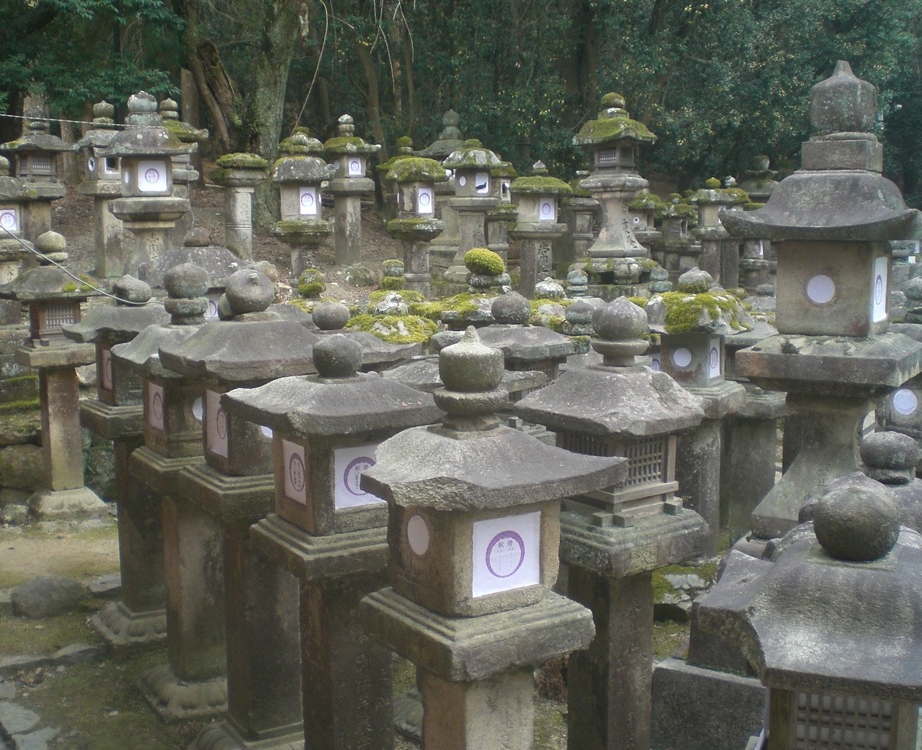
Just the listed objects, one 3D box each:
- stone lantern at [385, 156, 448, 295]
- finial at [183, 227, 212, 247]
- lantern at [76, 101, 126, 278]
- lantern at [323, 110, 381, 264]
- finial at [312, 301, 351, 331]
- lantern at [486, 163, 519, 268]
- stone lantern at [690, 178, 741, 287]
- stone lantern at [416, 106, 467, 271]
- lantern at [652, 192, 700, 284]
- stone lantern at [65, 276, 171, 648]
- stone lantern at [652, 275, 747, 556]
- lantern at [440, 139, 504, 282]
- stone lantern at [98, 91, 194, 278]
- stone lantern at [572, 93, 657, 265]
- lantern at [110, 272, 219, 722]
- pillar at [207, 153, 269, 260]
[{"bbox_3d":[-0.423,-1.308,10.441,0.520,1.474,0.500,-9,14,-42],"label":"stone lantern"},{"bbox_3d":[-1.757,-0.924,7.321,0.180,0.126,0.180,-6,12,-30],"label":"finial"},{"bbox_3d":[-3.644,-1.938,11.441,0.500,1.798,0.500,7,12,40],"label":"lantern"},{"bbox_3d":[-1.347,-2.244,13.341,0.520,1.798,0.520,-8,12,-40],"label":"lantern"},{"bbox_3d":[-0.575,-0.265,4.878,0.172,0.132,0.172,0,10,0],"label":"finial"},{"bbox_3d":[0.451,-2.066,13.916,0.520,1.480,0.520,8,13,44],"label":"lantern"},{"bbox_3d":[3.515,-1.899,15.331,0.530,1.664,0.530,5,11,32],"label":"stone lantern"},{"bbox_3d":[-0.117,-2.396,14.363,0.720,2.077,0.720,-8,12,-40],"label":"stone lantern"},{"bbox_3d":[2.645,-1.548,13.537,0.450,1.289,0.450,7,12,35],"label":"lantern"},{"bbox_3d":[-1.666,0.439,5.620,0.550,1.875,0.550,-6,12,-30],"label":"stone lantern"},{"bbox_3d":[1.545,0.217,7.143,0.540,1.827,0.540,5,10,30],"label":"stone lantern"},{"bbox_3d":[0.123,-1.880,12.526,0.540,1.602,0.540,-8,12,-42],"label":"lantern"},{"bbox_3d":[-2.548,-1.395,8.940,0.630,1.778,0.630,-6,11,-34],"label":"stone lantern"},{"bbox_3d":[1.782,-2.242,12.863,0.760,2.077,0.760,6,11,35],"label":"stone lantern"},{"bbox_3d":[-1.189,0.510,4.792,0.520,1.971,0.520,-6,12,-30],"label":"lantern"},{"bbox_3d":[-2.469,-1.888,12.293,0.500,1.185,0.500,-7,11,-38],"label":"pillar"}]

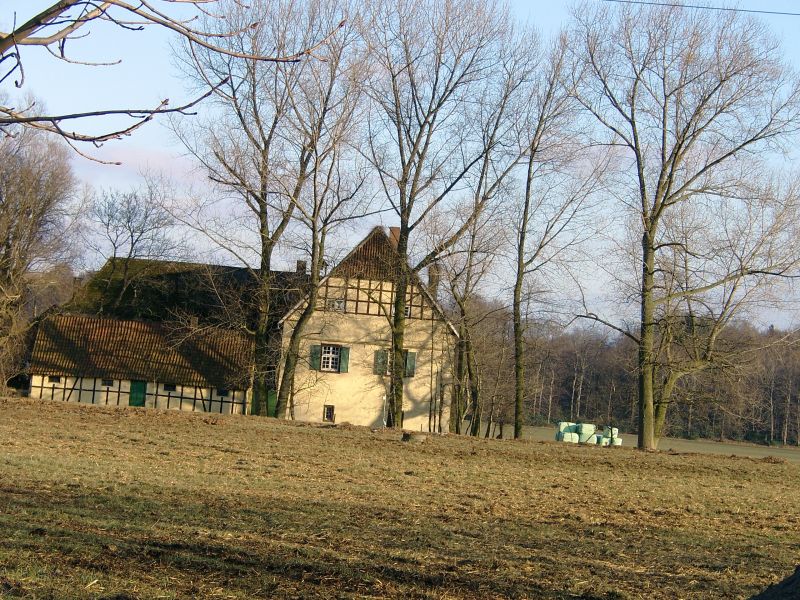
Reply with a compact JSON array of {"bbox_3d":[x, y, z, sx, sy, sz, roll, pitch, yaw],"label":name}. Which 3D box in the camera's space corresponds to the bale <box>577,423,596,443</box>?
[{"bbox_3d":[12.589,8.957,156.000,1.280,1.270,1.300,4,-3,0],"label":"bale"}]

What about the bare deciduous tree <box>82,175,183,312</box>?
[{"bbox_3d":[-19.402,-0.976,167.000,6.400,15.800,6.200,4,-3,0],"label":"bare deciduous tree"}]

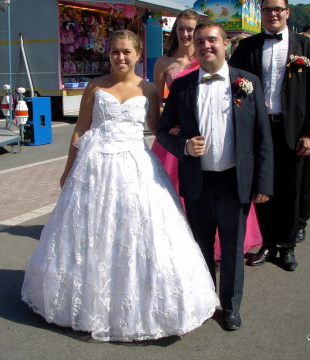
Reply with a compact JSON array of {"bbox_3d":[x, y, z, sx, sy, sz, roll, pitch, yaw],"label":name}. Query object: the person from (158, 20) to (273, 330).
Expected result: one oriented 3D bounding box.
[{"bbox_3d":[0.348,-0.036,3.667,0.660,1.703,0.450,2,10,14],"label":"person"}]

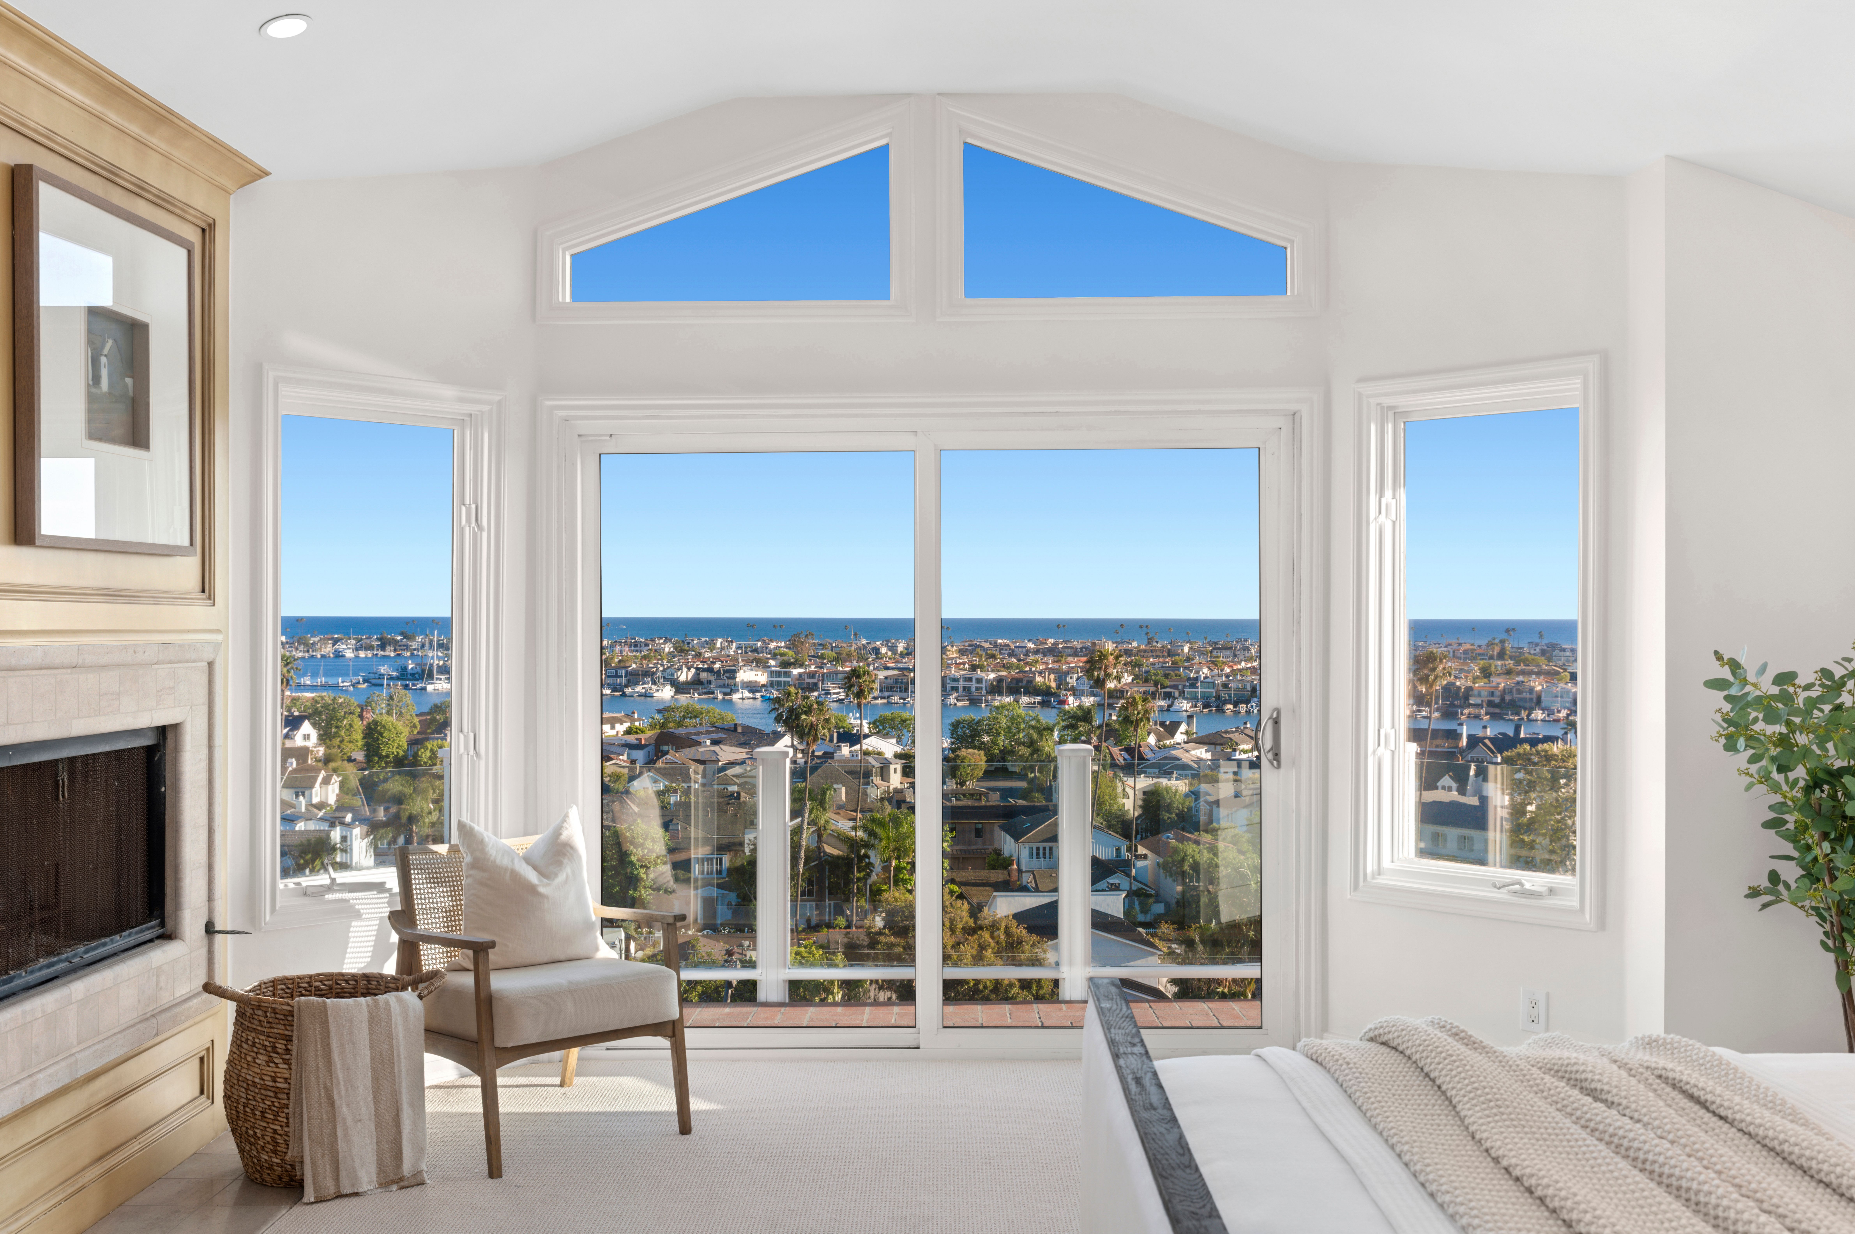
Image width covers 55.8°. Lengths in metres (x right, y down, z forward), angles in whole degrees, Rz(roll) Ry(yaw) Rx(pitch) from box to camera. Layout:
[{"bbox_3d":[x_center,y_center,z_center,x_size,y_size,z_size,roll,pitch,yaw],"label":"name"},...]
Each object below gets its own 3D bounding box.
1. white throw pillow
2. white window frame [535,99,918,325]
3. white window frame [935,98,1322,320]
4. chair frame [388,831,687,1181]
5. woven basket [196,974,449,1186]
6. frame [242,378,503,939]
[{"bbox_3d":[-1.080,0.735,4.748,0.450,0.420,0.170,0,-20,-42],"label":"white throw pillow"},{"bbox_3d":[-0.627,-1.263,5.465,1.185,0.700,0.110,0,0,1],"label":"white window frame"},{"bbox_3d":[0.625,-1.267,5.440,1.195,0.695,0.110,0,0,1],"label":"white window frame"},{"bbox_3d":[-1.060,1.005,4.724,0.600,0.755,0.680,0,0,-42],"label":"chair frame"},{"bbox_3d":[-1.528,1.153,4.430,0.580,0.465,0.490,0,0,-17],"label":"woven basket"},{"bbox_3d":[-1.572,0.087,5.115,0.110,1.560,0.765,0,0,44],"label":"frame"}]

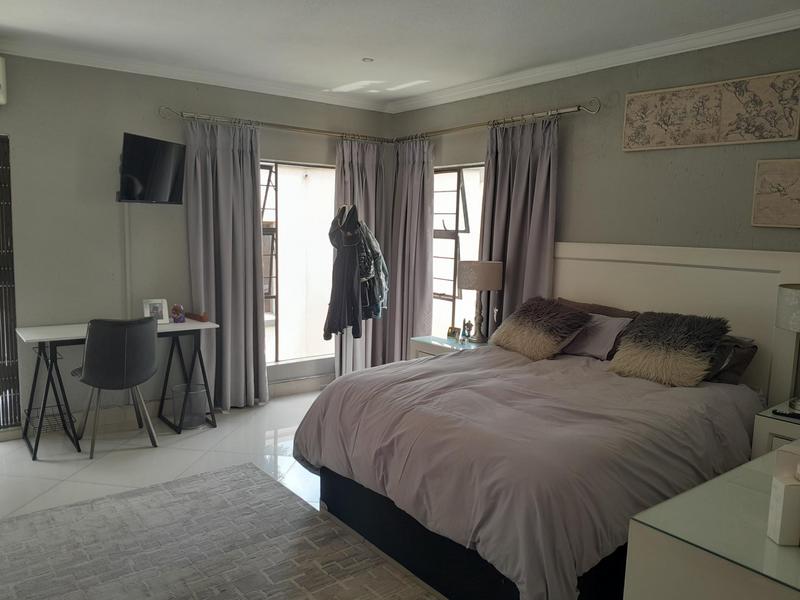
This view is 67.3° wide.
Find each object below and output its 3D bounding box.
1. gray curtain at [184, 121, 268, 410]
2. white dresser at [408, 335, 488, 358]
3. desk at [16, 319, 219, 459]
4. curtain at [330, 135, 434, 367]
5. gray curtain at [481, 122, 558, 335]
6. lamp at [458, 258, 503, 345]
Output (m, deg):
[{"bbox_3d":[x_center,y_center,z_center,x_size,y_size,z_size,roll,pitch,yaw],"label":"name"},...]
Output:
[{"bbox_3d":[-1.308,-0.217,4.599,0.610,2.187,0.143,-4,9,-38],"label":"gray curtain"},{"bbox_3d":[0.443,0.639,4.312,0.467,0.678,0.597,-4,9,-38],"label":"white dresser"},{"bbox_3d":[-1.932,0.559,4.208,1.194,0.753,0.520,-4,9,-36],"label":"desk"},{"bbox_3d":[-0.144,-0.261,5.176,0.625,2.182,0.640,-4,9,-38],"label":"curtain"},{"bbox_3d":[0.817,-0.144,4.339,0.158,2.205,0.656,-4,9,-38],"label":"gray curtain"},{"bbox_3d":[0.580,0.013,4.325,0.314,0.567,0.314,1,7,0],"label":"lamp"}]

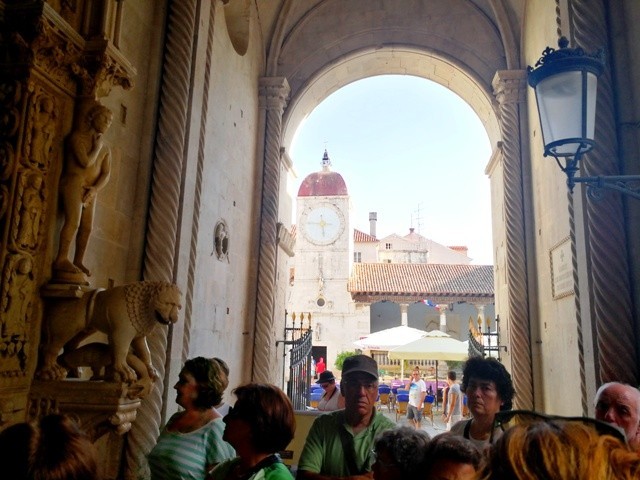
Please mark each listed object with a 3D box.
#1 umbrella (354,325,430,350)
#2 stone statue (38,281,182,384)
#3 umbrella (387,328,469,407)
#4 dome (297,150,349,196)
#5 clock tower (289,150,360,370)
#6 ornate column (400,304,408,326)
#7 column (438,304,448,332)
[{"bbox_3d":[3.611,5.298,21.708,4.000,3.070,4.000,2,-11,0],"label":"umbrella"},{"bbox_3d":[-2.049,0.909,4.905,1.380,0.980,0.500,0,-11,11],"label":"stone statue"},{"bbox_3d":[4.369,4.830,18.645,3.400,2.860,3.400,0,-11,8],"label":"umbrella"},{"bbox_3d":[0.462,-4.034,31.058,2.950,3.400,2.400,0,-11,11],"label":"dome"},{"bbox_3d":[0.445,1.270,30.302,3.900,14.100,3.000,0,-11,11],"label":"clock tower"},{"bbox_3d":[4.668,4.905,27.511,0.480,2.740,0.480,0,-11,11],"label":"ornate column"},{"bbox_3d":[6.712,4.838,27.131,0.480,2.710,0.480,0,-11,11],"label":"column"}]

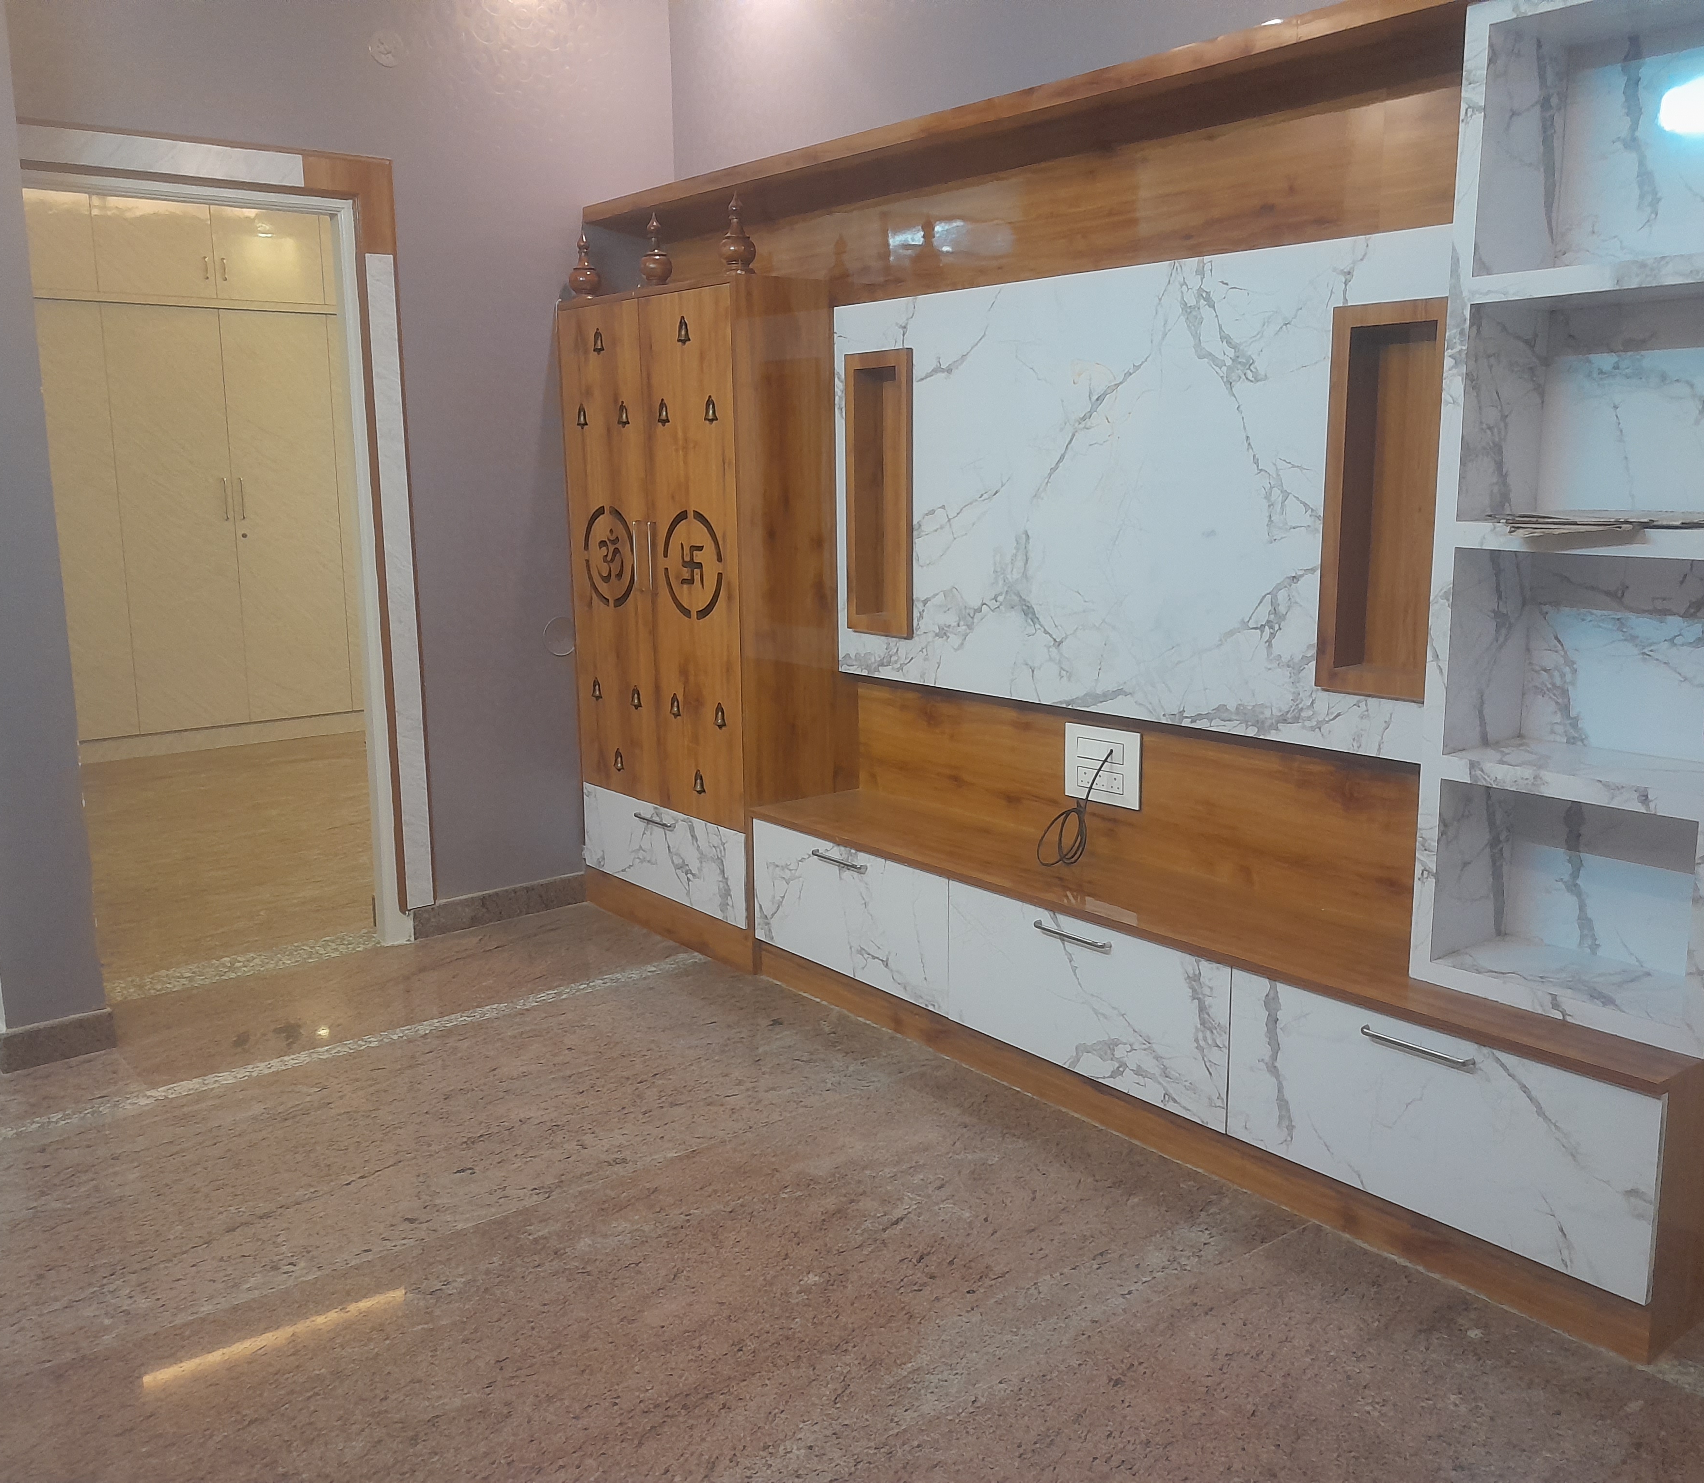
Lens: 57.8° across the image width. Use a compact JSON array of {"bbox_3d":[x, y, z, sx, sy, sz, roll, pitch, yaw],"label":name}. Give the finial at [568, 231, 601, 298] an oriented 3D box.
[{"bbox_3d":[-0.754,-1.333,4.335,0.089,0.189,0.089,-1,11,0],"label":"finial"}]

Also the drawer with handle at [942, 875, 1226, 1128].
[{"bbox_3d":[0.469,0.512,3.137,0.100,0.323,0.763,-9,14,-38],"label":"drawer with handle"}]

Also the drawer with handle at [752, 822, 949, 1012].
[{"bbox_3d":[0.087,0.391,3.785,0.330,0.319,0.744,-9,14,-38],"label":"drawer with handle"}]

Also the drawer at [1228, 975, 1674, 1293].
[{"bbox_3d":[1.036,0.604,2.622,0.330,0.323,0.759,-9,14,-38],"label":"drawer"}]

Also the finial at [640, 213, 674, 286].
[{"bbox_3d":[-0.519,-1.285,4.046,0.085,0.197,0.085,-1,11,0],"label":"finial"}]

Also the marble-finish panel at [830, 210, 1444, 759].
[{"bbox_3d":[0.538,-0.523,3.333,0.066,0.931,1.773,-9,14,-38],"label":"marble-finish panel"}]

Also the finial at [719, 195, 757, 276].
[{"bbox_3d":[-0.275,-1.232,3.747,0.089,0.198,0.089,-1,11,0],"label":"finial"}]

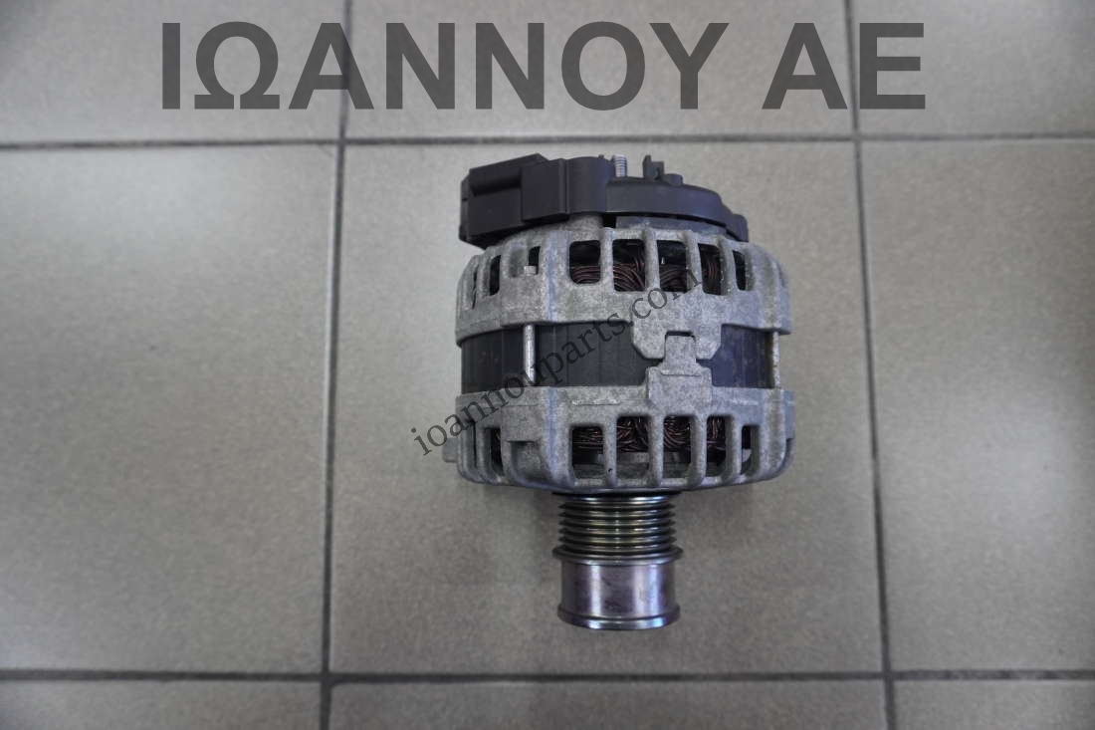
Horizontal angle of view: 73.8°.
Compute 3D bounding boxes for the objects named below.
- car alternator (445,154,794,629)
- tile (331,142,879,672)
[{"bbox_3d":[0.030,0.011,0.332,0.160,0.157,0.198,0,83,0],"label":"car alternator"},{"bbox_3d":[0.031,0.019,0.415,0.298,0.009,0.298,0,83,0],"label":"tile"}]

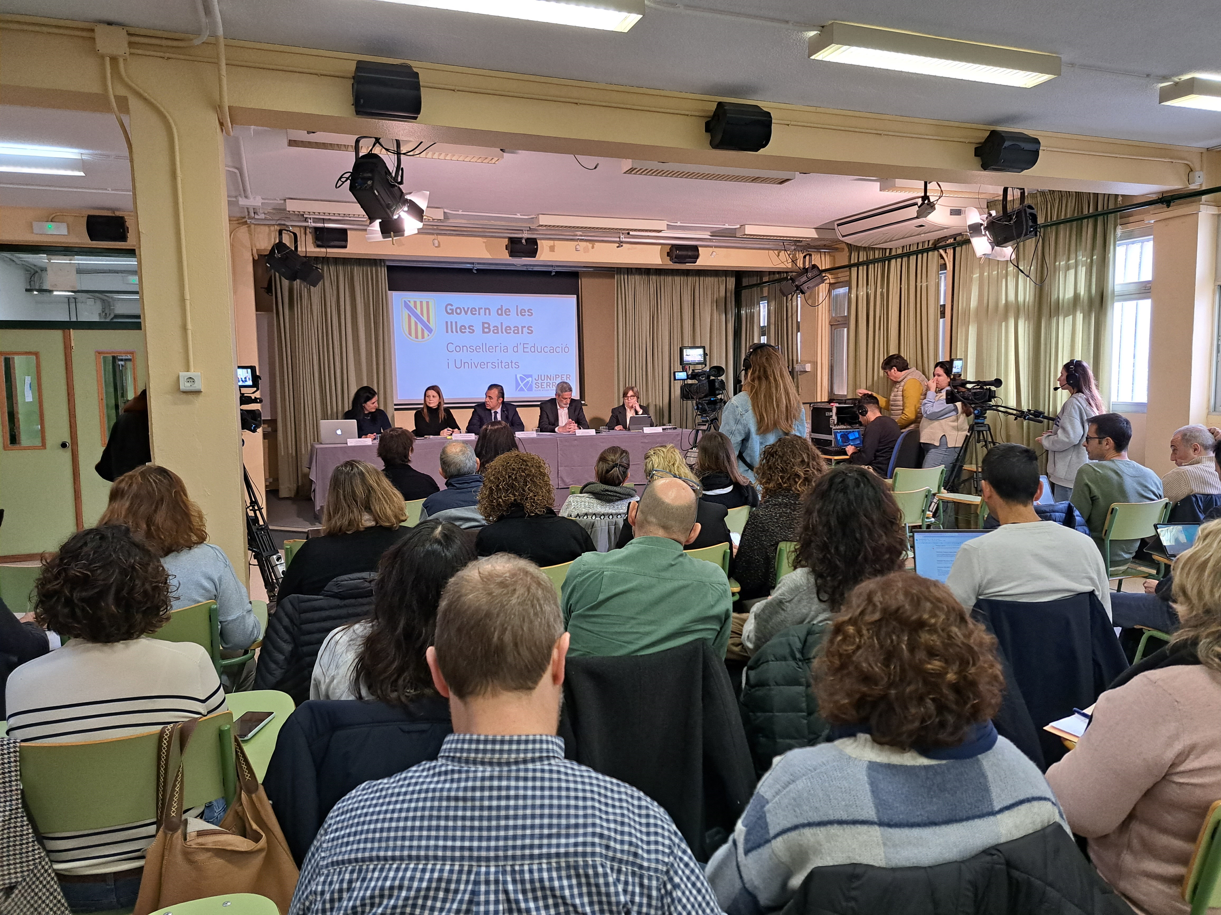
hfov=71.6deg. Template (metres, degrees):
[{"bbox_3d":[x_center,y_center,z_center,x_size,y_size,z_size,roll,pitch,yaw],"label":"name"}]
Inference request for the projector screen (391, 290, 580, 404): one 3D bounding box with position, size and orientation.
[{"bbox_3d":[-1.478,-1.326,10.242,2.273,1.308,0.040,-3,5,-20],"label":"projector screen"}]

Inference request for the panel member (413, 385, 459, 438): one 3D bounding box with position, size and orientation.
[{"bbox_3d":[-1.827,-0.136,9.096,0.500,1.270,0.750,-4,6,-27],"label":"panel member"}]

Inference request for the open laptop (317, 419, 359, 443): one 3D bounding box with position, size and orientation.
[{"bbox_3d":[-2.654,-0.258,8.347,0.325,0.220,0.270,-2,5,-9],"label":"open laptop"}]

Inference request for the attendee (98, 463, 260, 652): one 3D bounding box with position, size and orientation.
[{"bbox_3d":[-1.563,0.630,3.053,0.520,1.250,0.820,-3,5,-20],"label":"attendee"}]

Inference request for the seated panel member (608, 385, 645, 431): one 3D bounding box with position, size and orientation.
[{"bbox_3d":[0.192,-0.209,9.944,0.522,1.251,0.709,-2,6,-16],"label":"seated panel member"}]

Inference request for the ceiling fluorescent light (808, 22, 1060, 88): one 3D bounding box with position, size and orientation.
[{"bbox_3d":[1.510,-1.842,3.895,1.257,0.089,0.178,-3,5,-20],"label":"ceiling fluorescent light"}]

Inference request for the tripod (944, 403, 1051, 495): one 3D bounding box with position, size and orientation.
[{"bbox_3d":[2.707,0.266,6.200,0.950,1.320,0.950,3,7,32],"label":"tripod"}]

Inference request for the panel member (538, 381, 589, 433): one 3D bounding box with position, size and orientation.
[{"bbox_3d":[-0.461,-0.182,9.228,0.550,1.284,0.700,-3,6,-21],"label":"panel member"}]

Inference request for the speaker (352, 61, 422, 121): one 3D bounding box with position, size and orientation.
[{"bbox_3d":[-0.949,-1.567,3.614,0.276,0.212,0.197,-3,18,-20],"label":"speaker"}]

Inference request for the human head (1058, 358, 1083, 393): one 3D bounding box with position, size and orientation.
[{"bbox_3d":[3.242,-0.580,5.989,0.167,0.212,0.187,3,7,32],"label":"human head"}]

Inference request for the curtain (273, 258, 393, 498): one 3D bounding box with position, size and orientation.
[{"bbox_3d":[-3.148,-0.933,9.663,1.260,2.740,0.180,-3,6,-20],"label":"curtain"}]

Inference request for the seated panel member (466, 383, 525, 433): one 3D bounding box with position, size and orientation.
[{"bbox_3d":[-1.243,-0.163,9.395,0.630,1.300,0.739,-3,6,-19],"label":"seated panel member"}]

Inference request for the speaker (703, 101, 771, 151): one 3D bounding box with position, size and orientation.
[{"bbox_3d":[0.644,-1.652,4.230,0.270,0.205,0.190,-3,18,-20],"label":"speaker"}]

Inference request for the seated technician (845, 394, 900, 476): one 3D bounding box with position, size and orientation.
[{"bbox_3d":[2.298,0.119,7.577,0.780,1.340,0.520,4,7,43],"label":"seated technician"}]

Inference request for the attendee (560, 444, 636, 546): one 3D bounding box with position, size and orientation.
[{"bbox_3d":[-0.098,0.516,4.255,0.480,1.189,0.750,-3,6,-21],"label":"attendee"}]

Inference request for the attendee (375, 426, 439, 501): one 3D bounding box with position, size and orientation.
[{"bbox_3d":[-1.319,0.439,5.259,0.500,1.258,0.780,-2,6,-17],"label":"attendee"}]

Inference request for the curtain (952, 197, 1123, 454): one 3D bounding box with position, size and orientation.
[{"bbox_3d":[3.530,-0.752,7.251,0.140,2.970,1.700,-3,6,-21],"label":"curtain"}]

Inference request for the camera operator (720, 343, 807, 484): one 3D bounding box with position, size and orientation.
[{"bbox_3d":[0.980,0.159,5.350,0.520,1.740,0.380,-3,6,-25],"label":"camera operator"}]

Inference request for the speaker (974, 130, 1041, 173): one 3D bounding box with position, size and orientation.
[{"bbox_3d":[2.404,-1.825,5.075,0.290,0.226,0.183,-3,22,-20],"label":"speaker"}]

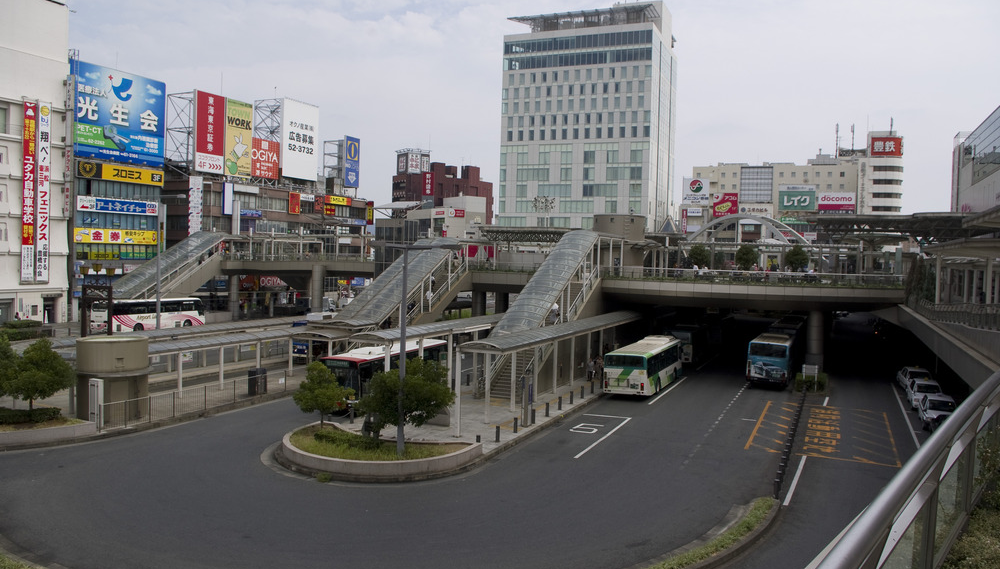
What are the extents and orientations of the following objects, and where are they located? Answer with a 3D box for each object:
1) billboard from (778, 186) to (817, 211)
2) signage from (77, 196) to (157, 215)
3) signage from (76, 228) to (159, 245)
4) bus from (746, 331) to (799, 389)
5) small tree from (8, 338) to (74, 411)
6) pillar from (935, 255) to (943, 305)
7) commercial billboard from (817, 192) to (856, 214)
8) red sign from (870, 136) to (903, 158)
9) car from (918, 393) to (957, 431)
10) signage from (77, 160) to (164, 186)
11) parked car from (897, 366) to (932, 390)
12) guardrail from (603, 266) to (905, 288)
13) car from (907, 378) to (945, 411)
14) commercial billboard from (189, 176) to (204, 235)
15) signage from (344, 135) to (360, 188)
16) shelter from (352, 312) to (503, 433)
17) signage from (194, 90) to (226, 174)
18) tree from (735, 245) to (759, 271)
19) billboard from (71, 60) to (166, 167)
[{"bbox_3d":[59.445,-17.384,150.000,7.400,5.200,0.600,2,2,19],"label":"billboard"},{"bbox_3d":[-44.238,-9.038,87.175,0.400,1.581,10.627,2,2,25],"label":"signage"},{"bbox_3d":[-44.414,-5.518,87.119,0.400,1.594,10.815,2,2,25],"label":"signage"},{"bbox_3d":[19.431,5.027,53.140,2.490,3.000,10.500,2,3,24],"label":"bus"},{"bbox_3d":[-19.859,4.072,32.512,2.800,3.400,2.800,0,2,-31],"label":"small tree"},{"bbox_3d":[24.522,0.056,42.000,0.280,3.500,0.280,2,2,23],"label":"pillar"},{"bbox_3d":[78.443,-18.812,175.000,9.200,5.100,0.500,2,2,25],"label":"commercial billboard"},{"bbox_3d":[93.703,-33.287,182.600,7.200,4.600,1.200,2,2,18],"label":"red sign"},{"bbox_3d":[22.644,6.462,38.373,1.700,1.500,4.700,2,3,24],"label":"car"},{"bbox_3d":[-43.981,-12.795,87.265,0.500,1.827,11.522,2,2,25],"label":"signage"},{"bbox_3d":[26.045,5.983,47.099,1.700,1.520,4.680,2,2,25],"label":"parked car"},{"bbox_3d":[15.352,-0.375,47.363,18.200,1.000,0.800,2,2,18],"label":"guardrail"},{"bbox_3d":[23.467,6.006,41.408,1.700,1.500,4.700,2,2,24],"label":"car"},{"bbox_3d":[-35.636,-8.909,88.000,1.750,7.500,0.400,2,2,15],"label":"commercial billboard"},{"bbox_3d":[-23.788,-19.516,120.526,0.400,7.795,3.670,2,3,24],"label":"signage"},{"bbox_3d":[-2.276,4.146,42.924,2.450,4.350,19.000,2,3,24],"label":"shelter"},{"bbox_3d":[-38.498,-20.011,99.550,0.500,10.266,5.060,2,2,25],"label":"signage"},{"bbox_3d":[17.725,-1.685,54.008,1.750,2.400,1.750,1,2,0],"label":"tree"},{"bbox_3d":[-41.413,-18.182,81.882,0.500,9.767,11.446,2,3,24],"label":"billboard"}]

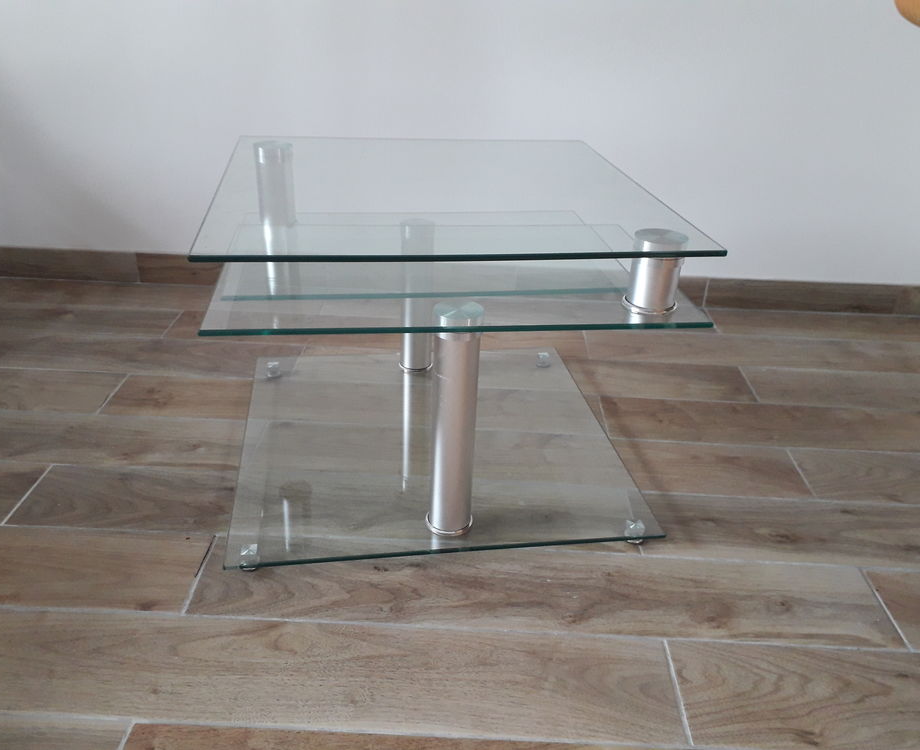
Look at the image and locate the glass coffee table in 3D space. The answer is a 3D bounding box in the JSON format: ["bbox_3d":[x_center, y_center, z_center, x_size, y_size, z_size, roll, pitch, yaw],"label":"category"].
[{"bbox_3d":[-0.040,-0.088,1.235,0.616,0.437,0.625,-2,29,-9],"label":"glass coffee table"}]

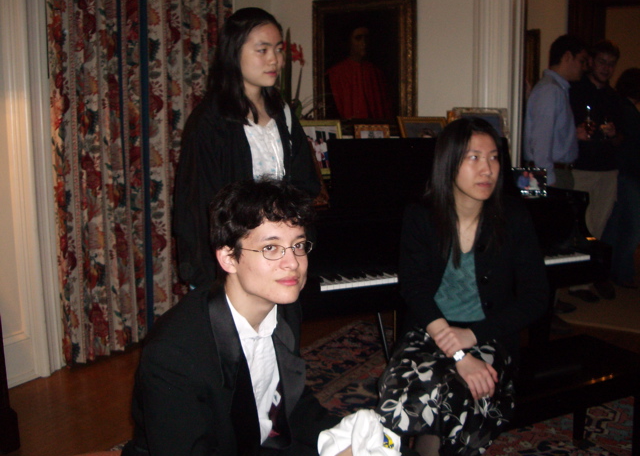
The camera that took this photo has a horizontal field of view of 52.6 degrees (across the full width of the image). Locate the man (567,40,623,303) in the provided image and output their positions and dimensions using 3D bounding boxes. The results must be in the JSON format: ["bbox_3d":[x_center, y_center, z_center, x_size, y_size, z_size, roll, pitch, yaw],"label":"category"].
[{"bbox_3d":[2.021,-0.408,4.653,0.480,1.830,0.340,2,9,13],"label":"man"}]

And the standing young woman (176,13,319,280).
[{"bbox_3d":[-0.194,0.171,1.943,0.460,1.596,0.310,-7,11,-37],"label":"standing young woman"}]

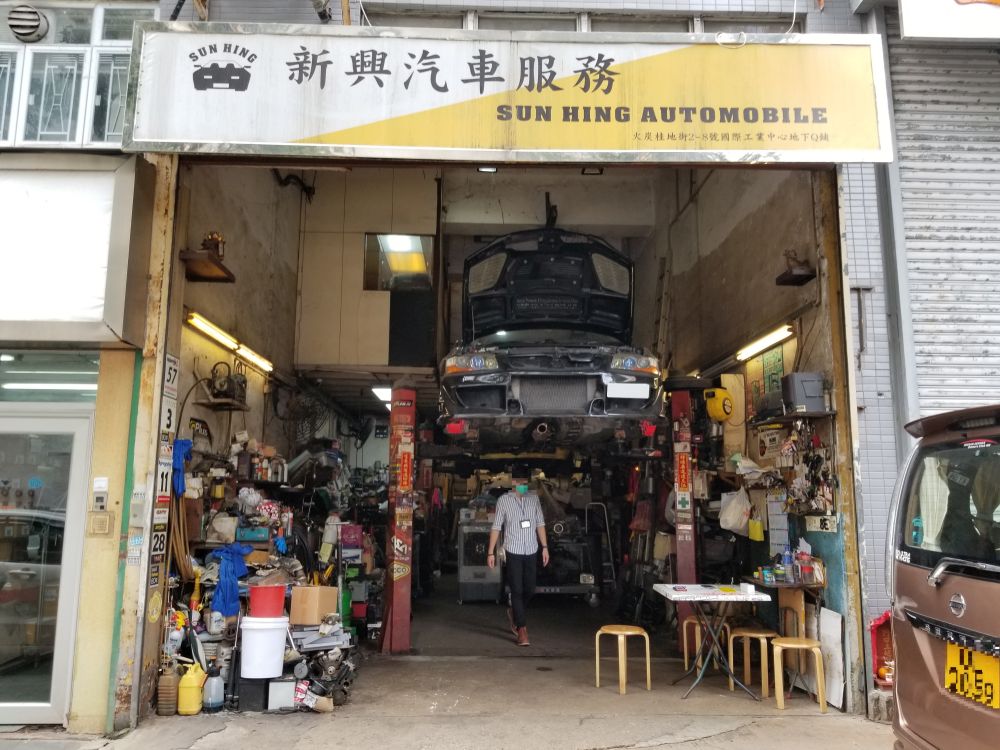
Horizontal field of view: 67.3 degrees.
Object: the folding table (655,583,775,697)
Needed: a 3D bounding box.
[{"bbox_3d":[1.629,2.038,5.760,0.760,0.745,0.660,0,-8,0],"label":"folding table"}]

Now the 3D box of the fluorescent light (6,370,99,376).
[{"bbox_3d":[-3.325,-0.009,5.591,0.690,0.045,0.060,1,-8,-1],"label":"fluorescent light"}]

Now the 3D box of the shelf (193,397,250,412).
[{"bbox_3d":[-2.272,0.254,6.201,0.320,0.050,0.520,1,-8,-1],"label":"shelf"}]

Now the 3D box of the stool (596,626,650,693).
[{"bbox_3d":[0.945,2.195,5.809,0.390,0.440,0.390,1,-8,-1],"label":"stool"}]

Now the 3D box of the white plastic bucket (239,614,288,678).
[{"bbox_3d":[-1.616,1.847,5.160,0.325,0.400,0.325,1,-8,-1],"label":"white plastic bucket"}]

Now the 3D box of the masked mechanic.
[{"bbox_3d":[0.172,1.742,7.454,0.570,1.730,0.480,1,-8,-6],"label":"masked mechanic"}]

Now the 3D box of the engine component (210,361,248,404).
[{"bbox_3d":[-2.322,0.070,6.449,0.240,0.330,0.400,1,-8,-1],"label":"engine component"}]

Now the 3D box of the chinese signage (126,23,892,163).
[{"bbox_3d":[0.103,-2.065,5.598,5.570,1.020,0.170,1,-8,-1],"label":"chinese signage"}]

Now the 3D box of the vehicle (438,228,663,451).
[{"bbox_3d":[0.371,-0.204,7.524,1.770,1.830,4.500,0,-8,0],"label":"vehicle"}]

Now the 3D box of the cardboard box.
[{"bbox_3d":[-1.331,1.625,5.361,0.210,0.265,0.250,-1,-9,12],"label":"cardboard box"}]

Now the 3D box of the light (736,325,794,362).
[{"bbox_3d":[2.185,-0.239,6.234,0.080,0.100,1.180,1,-8,-1],"label":"light"}]

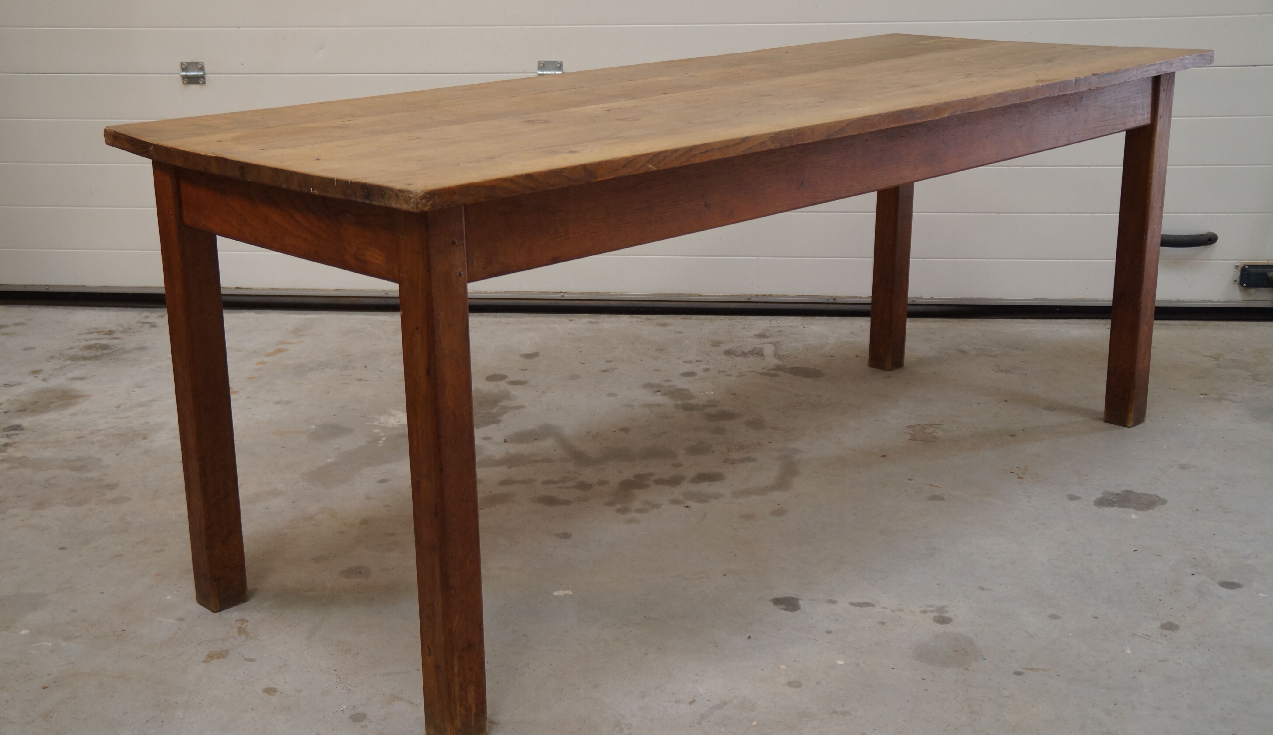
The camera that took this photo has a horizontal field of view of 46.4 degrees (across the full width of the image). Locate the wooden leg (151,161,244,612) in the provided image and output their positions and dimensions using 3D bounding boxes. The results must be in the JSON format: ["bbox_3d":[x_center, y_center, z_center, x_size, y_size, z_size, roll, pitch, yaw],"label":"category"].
[{"bbox_3d":[-0.683,0.033,2.339,0.058,0.730,0.061,-17,23,-42],"label":"wooden leg"}]

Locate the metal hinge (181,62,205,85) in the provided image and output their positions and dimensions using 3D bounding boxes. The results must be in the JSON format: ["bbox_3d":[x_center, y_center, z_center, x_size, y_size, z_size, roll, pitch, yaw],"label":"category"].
[{"bbox_3d":[-1.231,-0.816,4.124,0.066,0.061,0.014,1,17,7],"label":"metal hinge"}]

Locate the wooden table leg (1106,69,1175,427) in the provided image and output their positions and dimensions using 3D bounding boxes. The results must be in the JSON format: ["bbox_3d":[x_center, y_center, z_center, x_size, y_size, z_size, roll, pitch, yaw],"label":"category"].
[{"bbox_3d":[1.054,-0.237,3.120,0.058,0.730,0.061,-17,23,-42],"label":"wooden table leg"}]

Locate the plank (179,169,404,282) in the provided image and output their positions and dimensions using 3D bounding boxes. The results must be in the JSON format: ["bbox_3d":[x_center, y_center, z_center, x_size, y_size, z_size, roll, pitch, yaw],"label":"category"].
[{"bbox_3d":[-0.475,-0.207,2.032,0.025,0.103,0.555,-17,23,-42],"label":"plank"}]

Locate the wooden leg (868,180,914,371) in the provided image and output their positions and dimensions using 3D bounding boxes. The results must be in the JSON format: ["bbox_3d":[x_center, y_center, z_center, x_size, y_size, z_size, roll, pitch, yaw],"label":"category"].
[{"bbox_3d":[0.614,-0.353,3.544,0.058,0.730,0.061,-17,23,-42],"label":"wooden leg"}]

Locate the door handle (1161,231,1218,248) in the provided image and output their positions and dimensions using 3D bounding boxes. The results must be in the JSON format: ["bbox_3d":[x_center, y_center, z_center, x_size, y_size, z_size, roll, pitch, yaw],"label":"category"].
[{"bbox_3d":[1.425,-0.336,3.913,0.205,0.036,0.050,1,17,7],"label":"door handle"}]

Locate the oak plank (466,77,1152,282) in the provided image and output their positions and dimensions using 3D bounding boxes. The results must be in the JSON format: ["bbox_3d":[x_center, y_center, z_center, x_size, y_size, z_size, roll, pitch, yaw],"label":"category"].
[{"bbox_3d":[0.400,-0.344,2.422,1.749,0.100,0.025,-17,23,-42],"label":"oak plank"}]

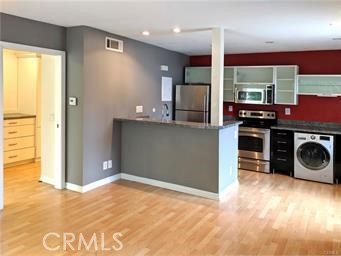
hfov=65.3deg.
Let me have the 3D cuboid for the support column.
[{"bbox_3d":[0.666,-0.716,3.755,0.120,1.333,0.125,5,8,30],"label":"support column"}]

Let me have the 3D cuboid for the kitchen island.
[{"bbox_3d":[0.118,0.405,4.437,1.847,1.085,1.044,5,8,30],"label":"kitchen island"}]

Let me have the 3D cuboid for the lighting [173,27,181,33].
[{"bbox_3d":[0.091,-1.417,3.848,0.130,0.035,0.130,1,7,0],"label":"lighting"}]

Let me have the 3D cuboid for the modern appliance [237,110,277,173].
[{"bbox_3d":[1.751,0.262,5.610,0.765,1.170,0.685,5,8,30],"label":"modern appliance"}]

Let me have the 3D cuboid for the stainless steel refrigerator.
[{"bbox_3d":[0.635,-0.099,6.118,0.785,1.703,0.798,5,8,30],"label":"stainless steel refrigerator"}]

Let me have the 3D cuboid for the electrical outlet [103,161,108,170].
[{"bbox_3d":[-1.042,0.614,4.296,0.012,0.125,0.082,5,8,30],"label":"electrical outlet"}]

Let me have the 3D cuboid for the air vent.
[{"bbox_3d":[-0.875,-1.319,4.250,0.025,0.200,0.410,5,8,30],"label":"air vent"}]

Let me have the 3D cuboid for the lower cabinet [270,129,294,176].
[{"bbox_3d":[2.289,0.453,5.357,0.435,0.880,0.620,5,8,30],"label":"lower cabinet"}]

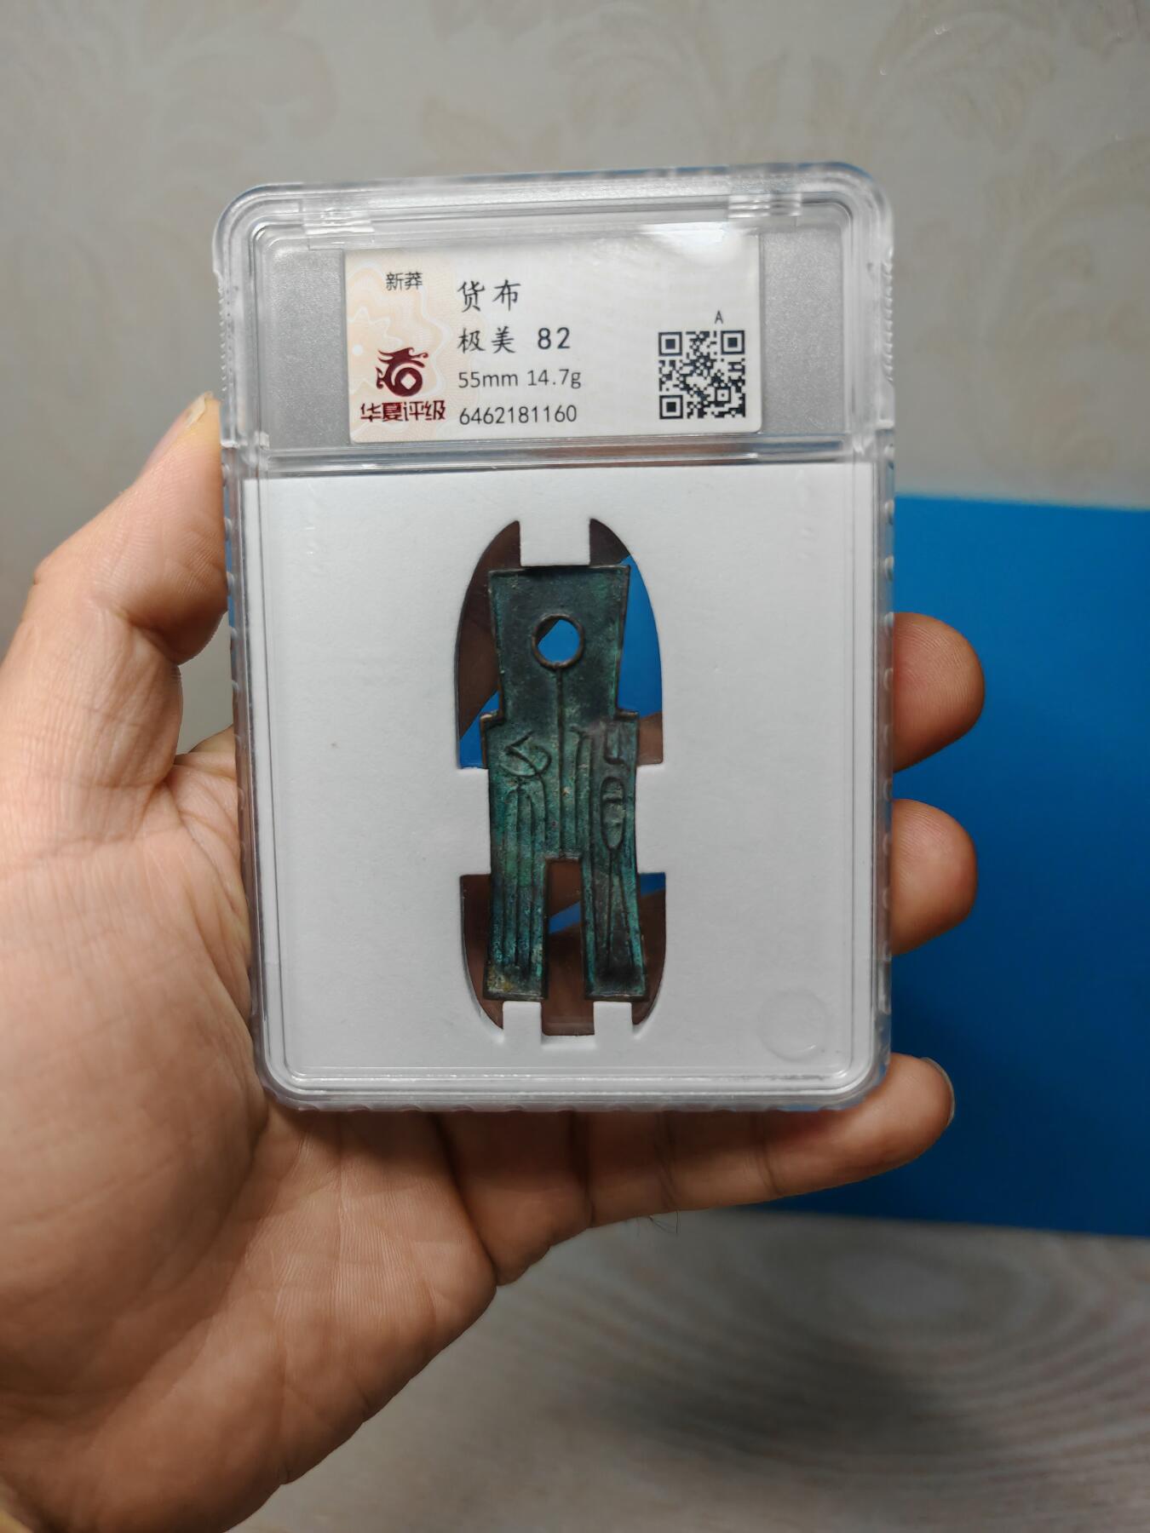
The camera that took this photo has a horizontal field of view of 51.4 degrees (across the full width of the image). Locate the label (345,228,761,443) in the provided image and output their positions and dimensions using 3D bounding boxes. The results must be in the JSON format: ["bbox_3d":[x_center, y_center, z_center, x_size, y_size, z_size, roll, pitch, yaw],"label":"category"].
[{"bbox_3d":[-0.003,-0.052,0.145,0.050,0.024,0.001,-1,6,3],"label":"label"}]

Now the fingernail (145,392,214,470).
[{"bbox_3d":[-0.050,-0.042,0.150,0.004,0.013,0.012,41,0,-12],"label":"fingernail"}]

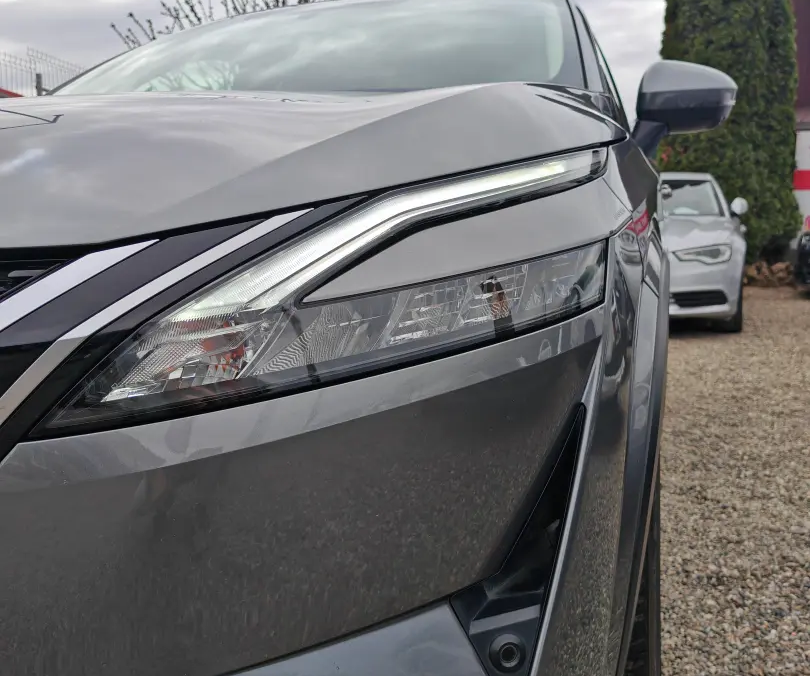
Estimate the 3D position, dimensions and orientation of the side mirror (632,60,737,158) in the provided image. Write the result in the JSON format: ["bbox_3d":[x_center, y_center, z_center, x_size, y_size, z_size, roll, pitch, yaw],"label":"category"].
[{"bbox_3d":[0.692,-0.566,2.000,0.250,0.225,0.180,2,8,19],"label":"side mirror"}]

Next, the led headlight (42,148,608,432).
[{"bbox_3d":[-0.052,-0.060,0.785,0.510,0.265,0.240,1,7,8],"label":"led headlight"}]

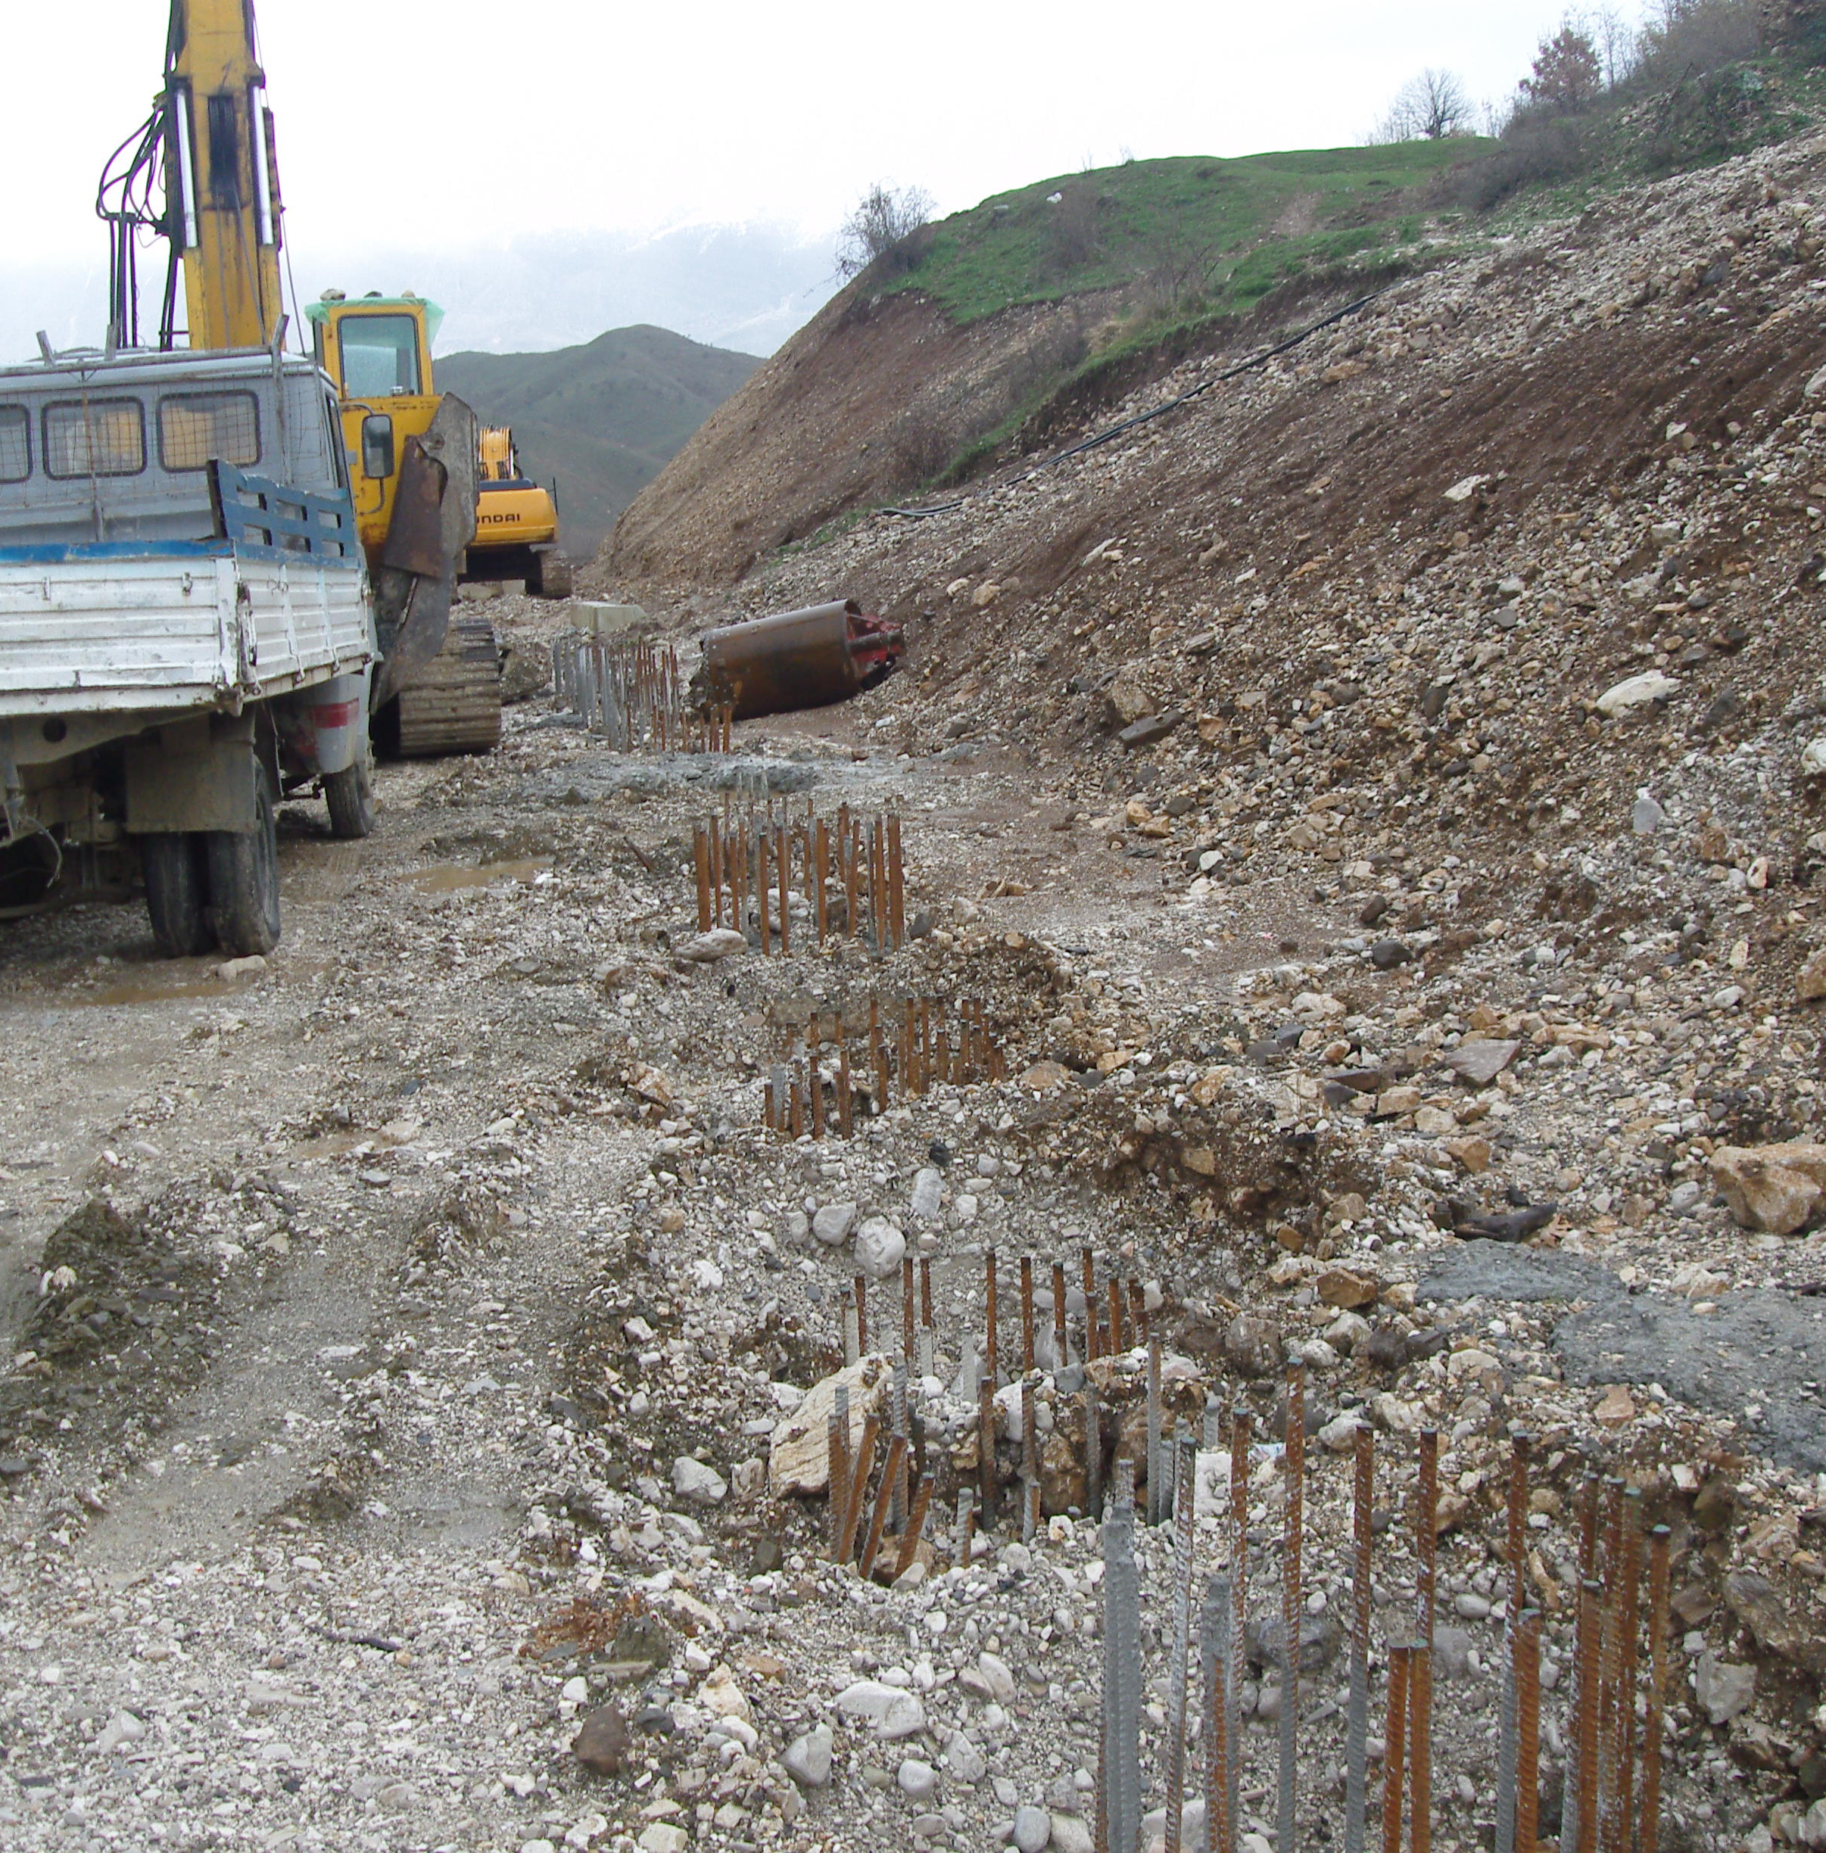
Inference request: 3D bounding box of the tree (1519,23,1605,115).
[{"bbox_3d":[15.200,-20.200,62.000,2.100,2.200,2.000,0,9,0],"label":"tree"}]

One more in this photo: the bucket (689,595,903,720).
[{"bbox_3d":[-0.845,-2.133,21.110,1.620,0.780,0.780,-11,6,14],"label":"bucket"}]

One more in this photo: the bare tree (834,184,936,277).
[{"bbox_3d":[-0.700,-17.900,68.000,2.500,2.450,2.300,0,9,0],"label":"bare tree"}]

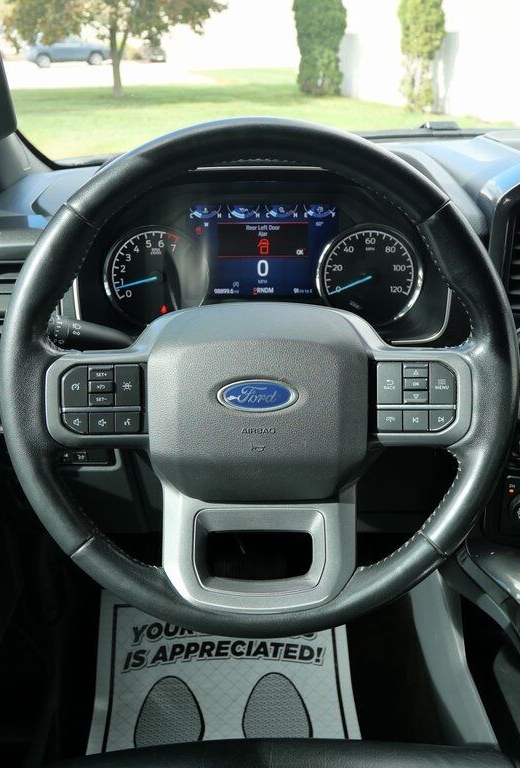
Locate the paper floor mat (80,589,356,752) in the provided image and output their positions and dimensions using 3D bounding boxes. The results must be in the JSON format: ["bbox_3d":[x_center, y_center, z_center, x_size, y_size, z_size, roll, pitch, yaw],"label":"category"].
[{"bbox_3d":[-0.055,0.530,1.077,0.425,0.070,0.455,-1,40,-2],"label":"paper floor mat"}]

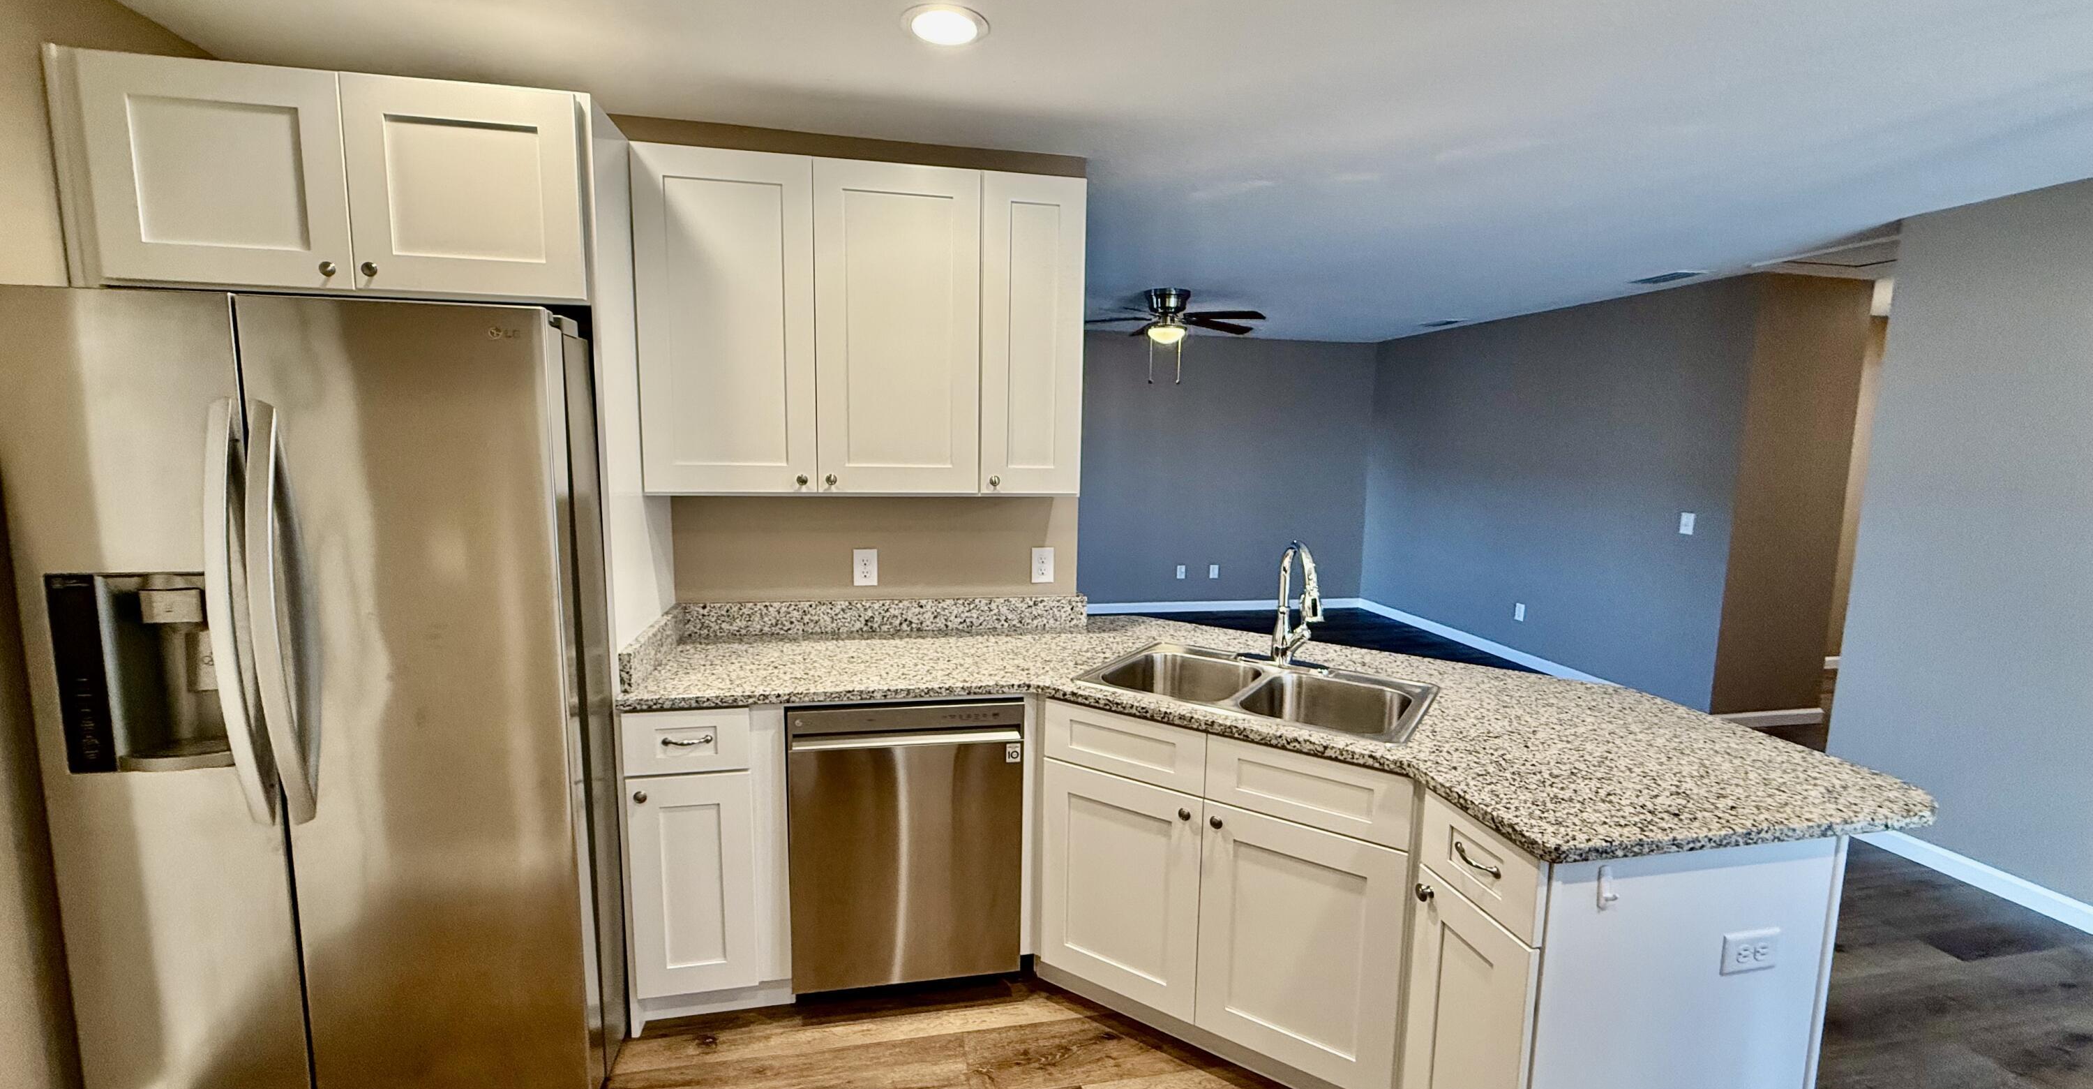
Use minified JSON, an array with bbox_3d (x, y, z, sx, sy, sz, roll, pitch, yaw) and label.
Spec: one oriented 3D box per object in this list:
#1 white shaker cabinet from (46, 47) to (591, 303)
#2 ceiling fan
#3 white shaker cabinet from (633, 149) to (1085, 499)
[{"bbox_3d":[-1.579,-0.807,2.126,1.004,0.465,0.640,-1,7,-11],"label":"white shaker cabinet"},{"bbox_3d":[0.718,-1.272,5.180,1.300,0.540,1.300,-1,7,-11],"label":"ceiling fan"},{"bbox_3d":[-0.521,-0.614,2.526,1.221,0.911,0.330,-1,7,-11],"label":"white shaker cabinet"}]

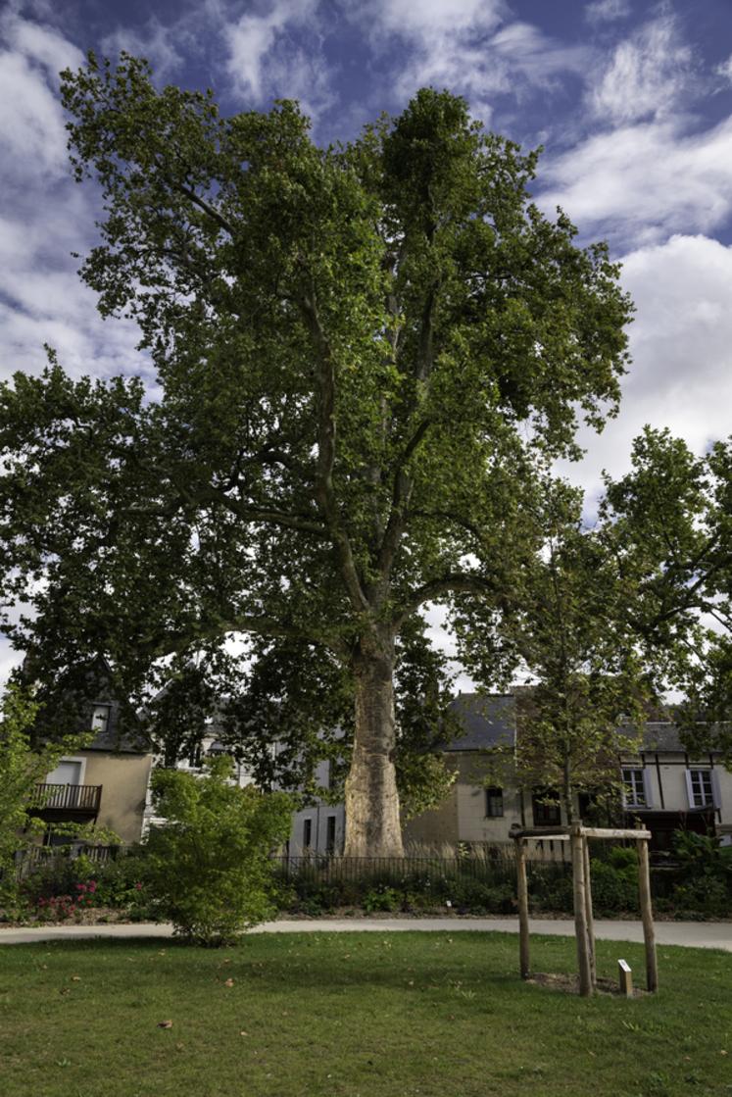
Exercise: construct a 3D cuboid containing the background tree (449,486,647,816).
[{"bbox_3d":[2.609,2.096,10.737,2.674,6.634,2.536,-4,-22,12],"label":"background tree"}]

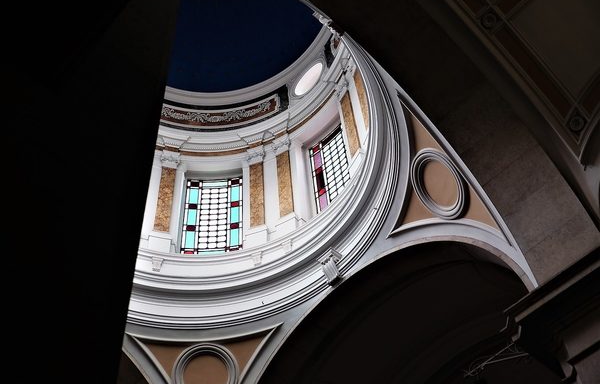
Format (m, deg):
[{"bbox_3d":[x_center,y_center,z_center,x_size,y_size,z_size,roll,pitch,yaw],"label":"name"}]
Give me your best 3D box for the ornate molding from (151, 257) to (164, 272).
[{"bbox_3d":[-3.423,1.773,18.377,0.288,0.432,0.192,11,-56,-12],"label":"ornate molding"}]

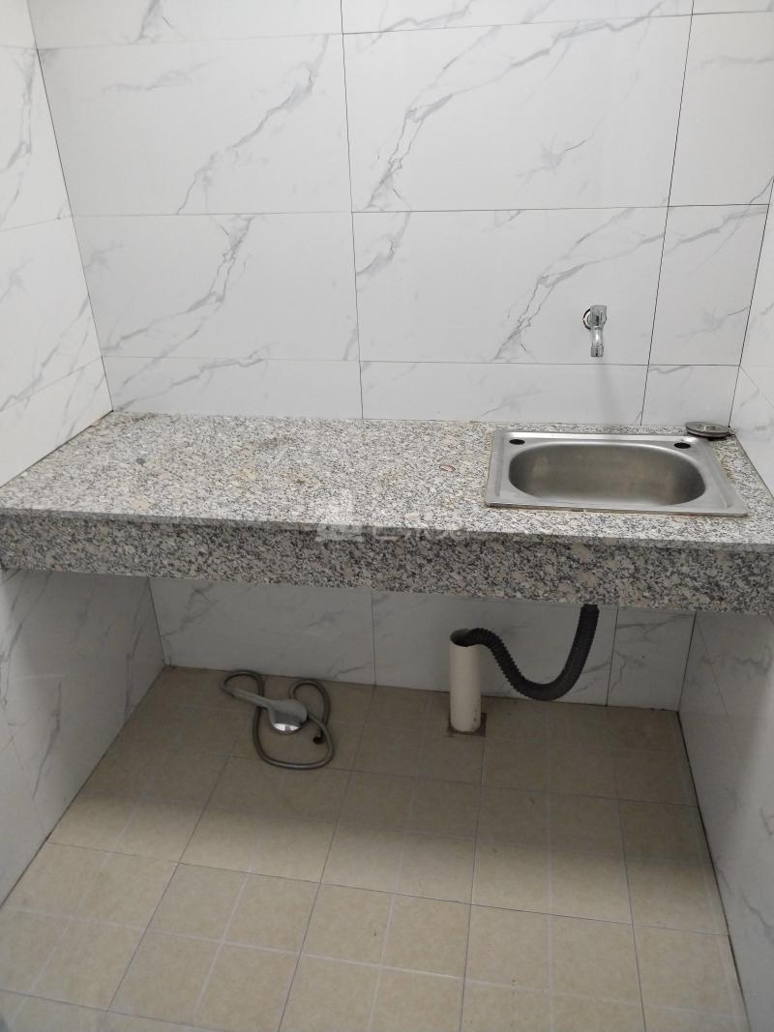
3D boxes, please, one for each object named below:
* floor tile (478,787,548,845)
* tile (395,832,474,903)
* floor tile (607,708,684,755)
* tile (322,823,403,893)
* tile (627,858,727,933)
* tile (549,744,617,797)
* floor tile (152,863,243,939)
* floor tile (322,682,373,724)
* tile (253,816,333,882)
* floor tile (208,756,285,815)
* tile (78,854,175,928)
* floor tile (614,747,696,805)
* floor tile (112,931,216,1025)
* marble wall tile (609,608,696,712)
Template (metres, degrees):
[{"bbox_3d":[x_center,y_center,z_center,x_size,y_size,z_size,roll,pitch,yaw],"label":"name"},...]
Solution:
[{"bbox_3d":[0.276,0.653,1.680,0.150,0.010,0.150,3,28,10],"label":"floor tile"},{"bbox_3d":[0.102,0.714,1.577,0.150,0.010,0.150,3,28,10],"label":"tile"},{"bbox_3d":[0.632,0.532,1.897,0.167,0.010,0.155,3,28,10],"label":"floor tile"},{"bbox_3d":[-0.045,0.705,1.602,0.150,0.010,0.150,3,28,10],"label":"tile"},{"bbox_3d":[0.553,0.740,1.502,0.167,0.010,0.150,3,28,10],"label":"tile"},{"bbox_3d":[0.450,0.594,1.790,0.150,0.010,0.150,3,28,10],"label":"tile"},{"bbox_3d":[-0.366,0.759,1.520,0.150,0.010,0.150,3,28,10],"label":"floor tile"},{"bbox_3d":[-0.114,0.494,2.018,0.150,0.010,0.150,3,28,10],"label":"floor tile"},{"bbox_3d":[-0.193,0.697,1.627,0.150,0.010,0.150,3,28,10],"label":"tile"},{"bbox_3d":[-0.315,0.624,1.786,0.150,0.010,0.150,3,28,10],"label":"floor tile"},{"bbox_3d":[-0.513,0.751,1.545,0.150,0.010,0.150,3,28,10],"label":"tile"},{"bbox_3d":[0.597,0.598,1.762,0.150,0.010,0.150,3,28,10],"label":"floor tile"},{"bbox_3d":[-0.394,0.829,1.393,0.149,0.010,0.149,3,28,10],"label":"floor tile"},{"bbox_3d":[0.641,0.358,1.899,0.174,0.287,0.010,3,28,10],"label":"marble wall tile"}]

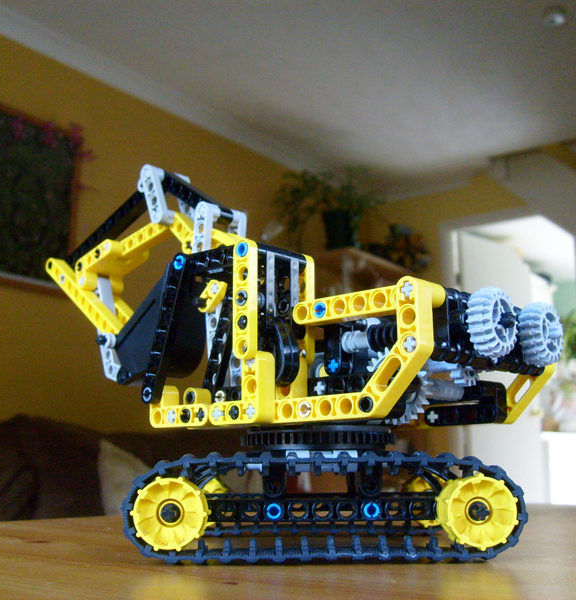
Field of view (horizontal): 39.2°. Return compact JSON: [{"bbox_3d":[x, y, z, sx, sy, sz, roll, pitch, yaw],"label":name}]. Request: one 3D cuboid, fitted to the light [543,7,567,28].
[{"bbox_3d":[1.005,-1.065,3.050,0.090,0.050,0.090,0,-12,0],"label":"light"}]

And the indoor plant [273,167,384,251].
[{"bbox_3d":[0.202,-0.457,4.040,0.440,0.390,0.480,-10,-15,37],"label":"indoor plant"}]

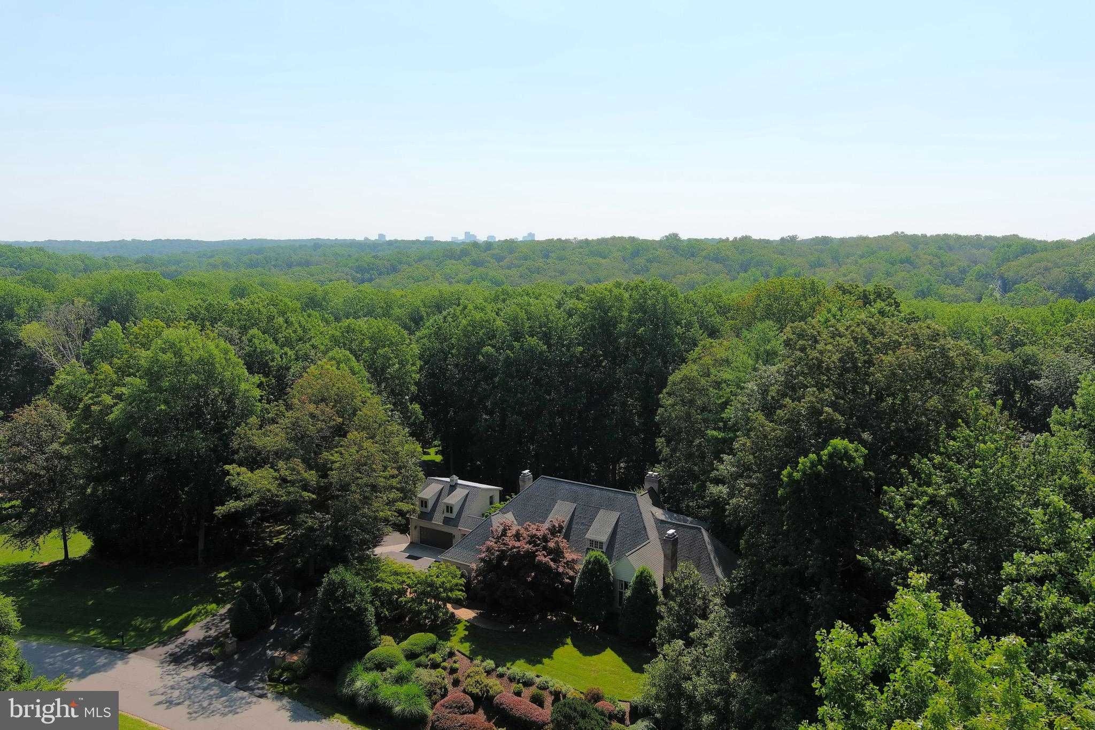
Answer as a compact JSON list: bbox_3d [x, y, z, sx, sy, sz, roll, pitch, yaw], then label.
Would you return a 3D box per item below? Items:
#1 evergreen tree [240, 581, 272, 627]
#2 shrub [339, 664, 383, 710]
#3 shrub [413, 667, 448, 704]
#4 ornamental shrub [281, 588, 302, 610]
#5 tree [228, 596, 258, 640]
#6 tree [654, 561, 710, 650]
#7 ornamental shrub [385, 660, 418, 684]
[{"bbox_3d":[-27.210,22.090,81.890,3.100,4.320,3.100,0,8,0],"label":"evergreen tree"},{"bbox_3d":[-15.343,26.131,72.097,3.700,2.700,3.300,-2,8,-13],"label":"shrub"},{"bbox_3d":[-9.090,24.880,68.680,2.780,2.560,2.780,0,8,0],"label":"shrub"},{"bbox_3d":[-25.090,22.730,85.920,2.010,1.900,2.010,0,8,0],"label":"ornamental shrub"},{"bbox_3d":[-27.470,22.720,79.790,2.500,3.660,2.500,0,8,0],"label":"tree"},{"bbox_3d":[12.200,21.470,79.390,5.120,7.840,5.120,0,8,0],"label":"tree"},{"bbox_3d":[-11.850,24.940,71.670,2.610,1.600,2.610,0,8,0],"label":"ornamental shrub"}]

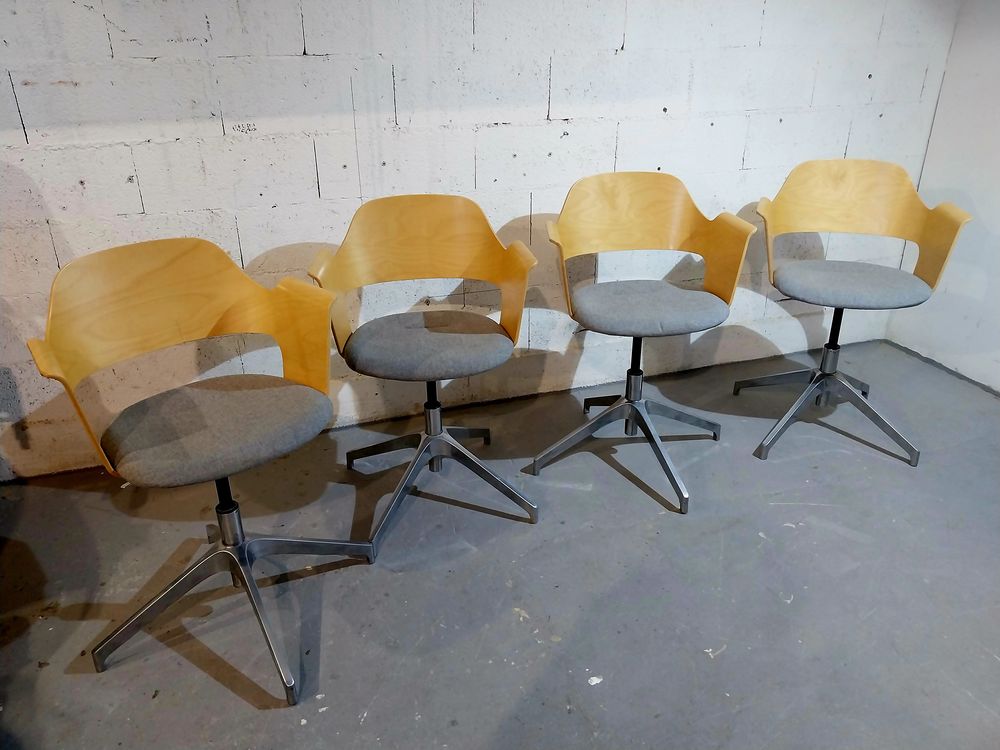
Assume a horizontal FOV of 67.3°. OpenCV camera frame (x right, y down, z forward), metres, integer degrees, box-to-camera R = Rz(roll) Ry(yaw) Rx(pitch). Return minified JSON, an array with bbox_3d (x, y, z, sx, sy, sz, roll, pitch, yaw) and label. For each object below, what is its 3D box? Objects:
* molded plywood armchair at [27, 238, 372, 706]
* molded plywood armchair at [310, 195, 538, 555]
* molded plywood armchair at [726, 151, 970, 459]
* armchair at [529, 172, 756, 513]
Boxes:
[{"bbox_3d":[-0.620,0.180,1.645,0.675,0.880,0.675,-23,32,-38],"label":"molded plywood armchair"},{"bbox_3d":[-0.196,-0.023,2.102,0.587,0.850,0.575,-4,25,-6],"label":"molded plywood armchair"},{"bbox_3d":[1.098,-0.214,2.430,0.587,0.876,0.559,5,26,13],"label":"molded plywood armchair"},{"bbox_3d":[0.418,-0.128,2.271,0.673,0.878,0.673,-4,25,-6],"label":"armchair"}]

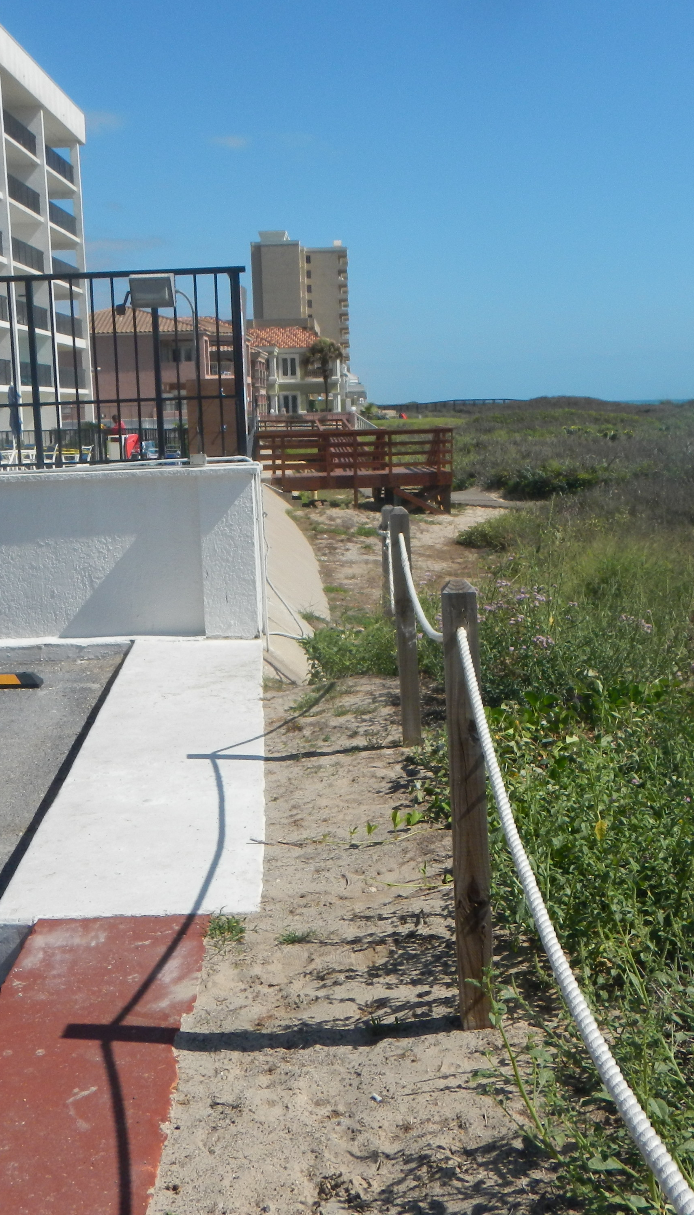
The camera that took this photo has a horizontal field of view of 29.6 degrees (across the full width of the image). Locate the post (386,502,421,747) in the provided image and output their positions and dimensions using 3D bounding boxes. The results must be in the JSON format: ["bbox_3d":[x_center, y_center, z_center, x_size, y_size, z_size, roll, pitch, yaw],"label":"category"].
[{"bbox_3d":[0.285,0.098,6.350,0.090,1.170,0.090,-4,9,-5],"label":"post"}]

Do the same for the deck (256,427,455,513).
[{"bbox_3d":[-0.007,-3.183,30.247,4.250,1.870,3.000,-2,9,-10],"label":"deck"}]

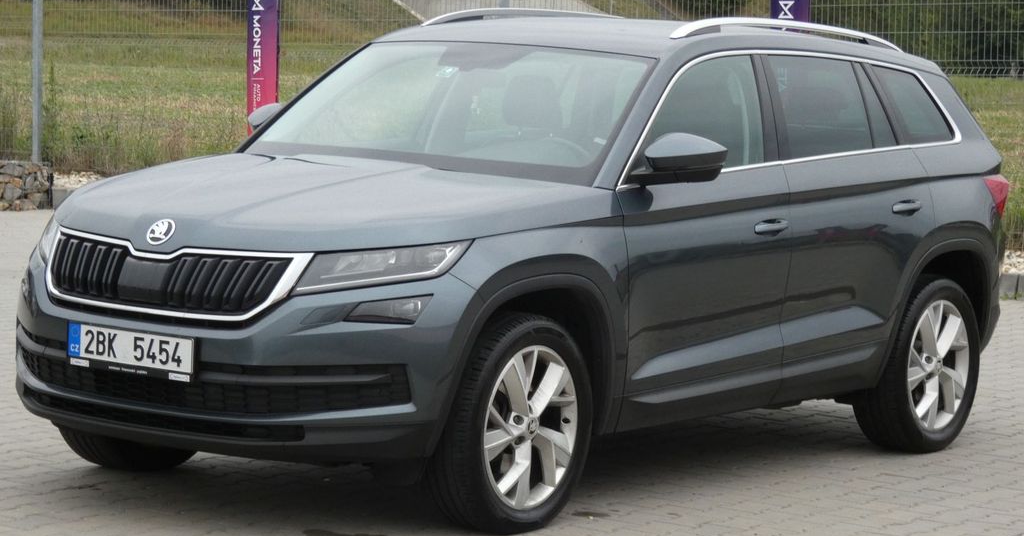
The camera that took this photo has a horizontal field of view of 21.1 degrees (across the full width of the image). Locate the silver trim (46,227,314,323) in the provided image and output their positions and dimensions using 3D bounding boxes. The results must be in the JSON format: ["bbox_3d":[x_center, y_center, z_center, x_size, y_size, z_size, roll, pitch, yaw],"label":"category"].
[{"bbox_3d":[-1.082,0.017,8.412,1.060,0.215,0.205,6,6,35],"label":"silver trim"}]

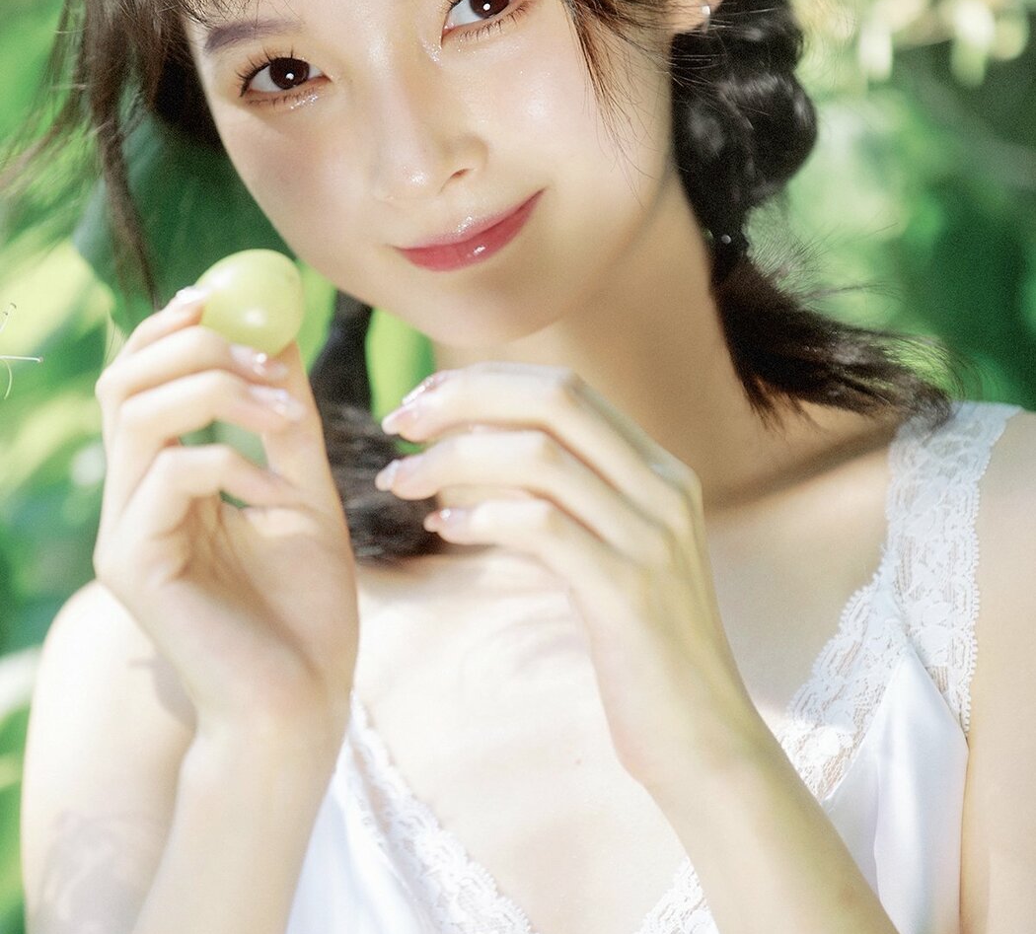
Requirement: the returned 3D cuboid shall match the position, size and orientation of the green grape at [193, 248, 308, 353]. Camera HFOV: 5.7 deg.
[{"bbox_3d":[-0.075,-0.046,2.920,0.030,0.030,0.030,0,3,0],"label":"green grape"}]

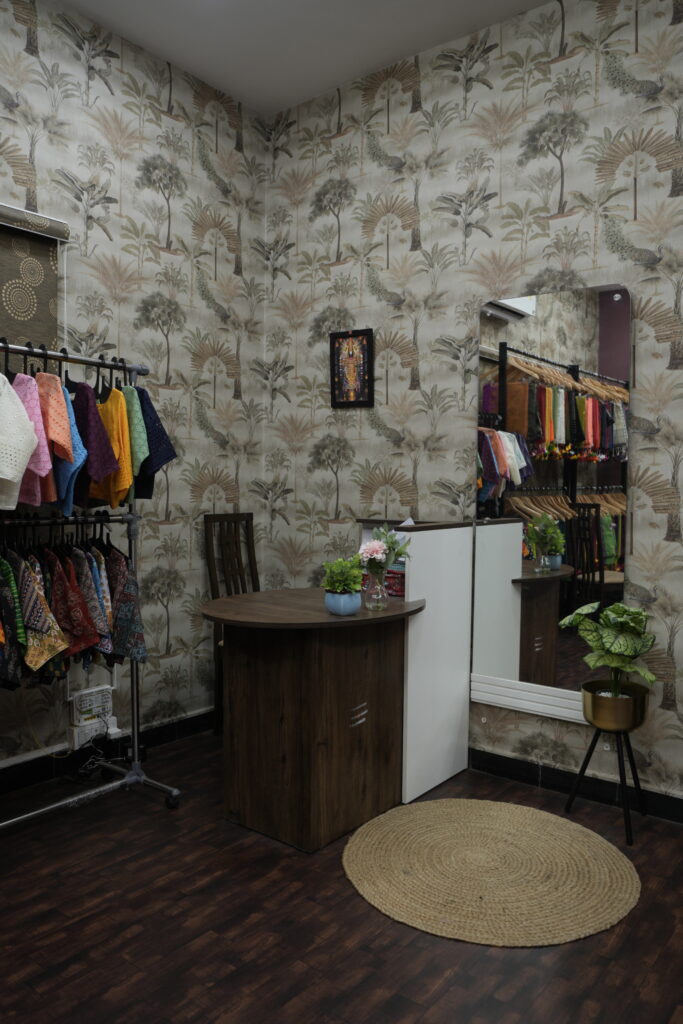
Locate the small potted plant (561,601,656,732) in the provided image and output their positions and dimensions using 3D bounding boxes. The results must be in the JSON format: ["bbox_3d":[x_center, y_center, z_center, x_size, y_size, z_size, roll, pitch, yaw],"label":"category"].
[{"bbox_3d":[0.919,0.523,2.537,0.330,0.429,0.300,1,1,38],"label":"small potted plant"}]

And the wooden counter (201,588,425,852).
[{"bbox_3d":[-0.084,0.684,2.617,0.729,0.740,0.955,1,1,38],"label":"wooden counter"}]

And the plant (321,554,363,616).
[{"bbox_3d":[0.000,0.226,2.308,0.131,0.186,0.125,1,1,0],"label":"plant"}]

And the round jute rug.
[{"bbox_3d":[0.447,1.060,2.279,0.895,0.012,0.895,1,1,0],"label":"round jute rug"}]

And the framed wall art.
[{"bbox_3d":[0.047,-0.656,3.404,0.243,0.350,0.022,1,3,38],"label":"framed wall art"}]

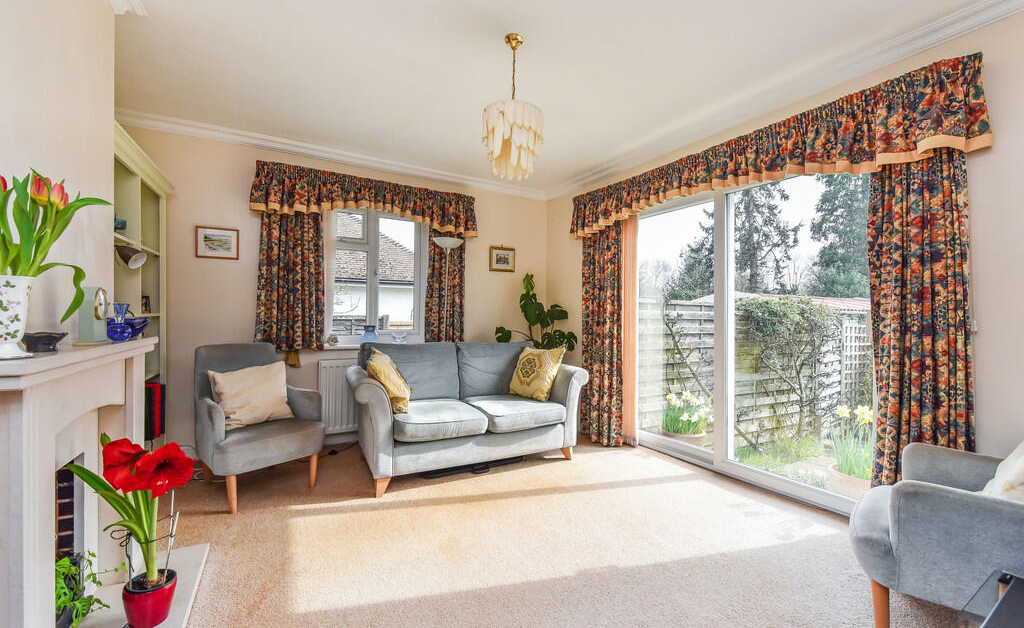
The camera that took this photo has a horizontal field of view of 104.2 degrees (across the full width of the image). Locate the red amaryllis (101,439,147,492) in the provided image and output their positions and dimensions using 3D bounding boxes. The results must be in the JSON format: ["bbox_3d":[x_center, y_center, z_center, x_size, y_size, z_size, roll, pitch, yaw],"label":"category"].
[{"bbox_3d":[-1.292,0.507,1.336,0.138,0.182,0.153,0,0,-23],"label":"red amaryllis"}]

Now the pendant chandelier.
[{"bbox_3d":[0.005,-1.018,1.965,0.295,0.700,0.295,0,0,0],"label":"pendant chandelier"}]

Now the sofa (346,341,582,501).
[{"bbox_3d":[-0.345,0.665,3.075,1.700,0.870,0.840,0,0,-27],"label":"sofa"}]

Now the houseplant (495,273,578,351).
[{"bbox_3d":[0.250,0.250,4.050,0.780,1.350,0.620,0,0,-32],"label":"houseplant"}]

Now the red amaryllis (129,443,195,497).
[{"bbox_3d":[-1.173,0.524,1.333,0.143,0.187,0.169,0,0,30],"label":"red amaryllis"}]

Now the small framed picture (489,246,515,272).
[{"bbox_3d":[-0.099,-0.580,4.253,0.316,0.261,0.020,0,0,-32],"label":"small framed picture"}]

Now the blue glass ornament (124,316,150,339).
[{"bbox_3d":[-1.508,0.054,1.580,0.120,0.088,0.120,0,0,-31],"label":"blue glass ornament"}]

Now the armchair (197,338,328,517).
[{"bbox_3d":[-1.615,0.660,2.555,0.690,0.875,0.610,0,0,41],"label":"armchair"}]

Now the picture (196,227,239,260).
[{"bbox_3d":[-2.181,-0.518,2.958,0.261,0.228,0.020,0,0,-32],"label":"picture"}]

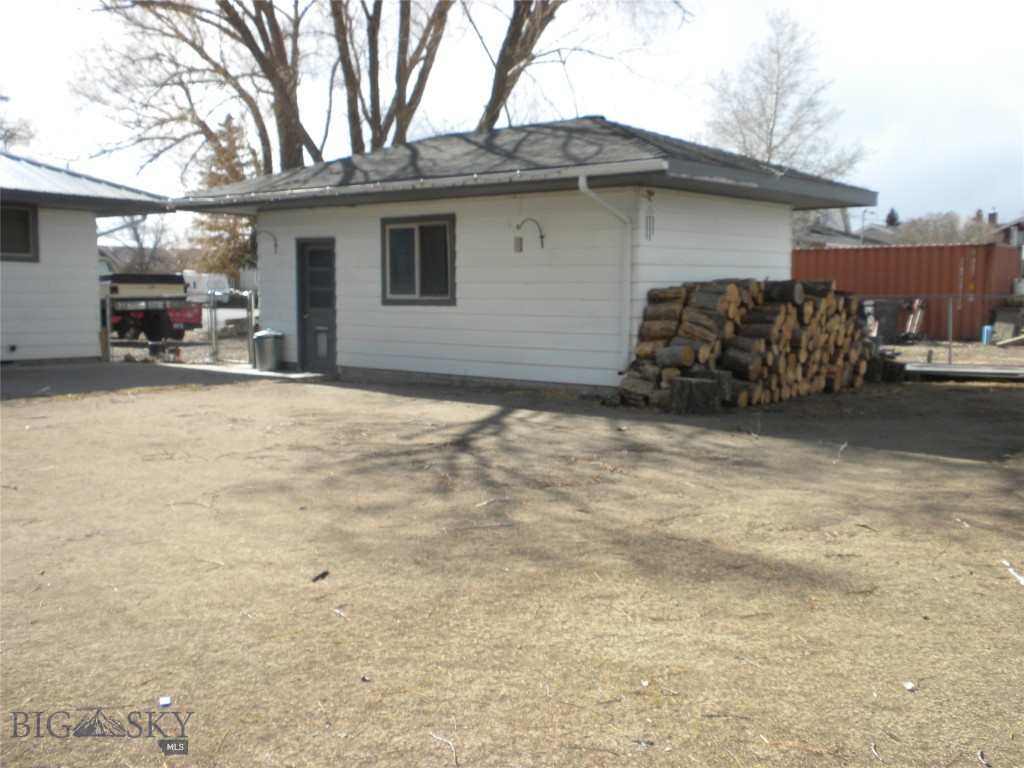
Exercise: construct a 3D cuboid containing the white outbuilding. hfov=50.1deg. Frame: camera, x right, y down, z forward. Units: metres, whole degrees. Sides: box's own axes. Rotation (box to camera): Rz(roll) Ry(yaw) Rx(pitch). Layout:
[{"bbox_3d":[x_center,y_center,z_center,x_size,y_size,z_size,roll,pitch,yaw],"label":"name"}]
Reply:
[{"bbox_3d":[0.038,-2.093,17.155,9.200,3.810,6.080,4,7,39],"label":"white outbuilding"}]

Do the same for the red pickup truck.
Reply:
[{"bbox_3d":[-9.597,-1.949,26.534,5.300,1.800,1.950,4,7,39],"label":"red pickup truck"}]

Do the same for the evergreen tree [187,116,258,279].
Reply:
[{"bbox_3d":[-14.241,-8.575,54.678,4.000,9.830,4.000,-1,5,-15],"label":"evergreen tree"}]

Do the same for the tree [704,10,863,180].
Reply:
[{"bbox_3d":[10.272,-8.308,41.590,6.300,11.770,6.300,1,5,14],"label":"tree"}]

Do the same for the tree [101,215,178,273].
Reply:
[{"bbox_3d":[-16.878,-5.697,49.901,4.100,4.970,4.100,-2,6,-19],"label":"tree"}]

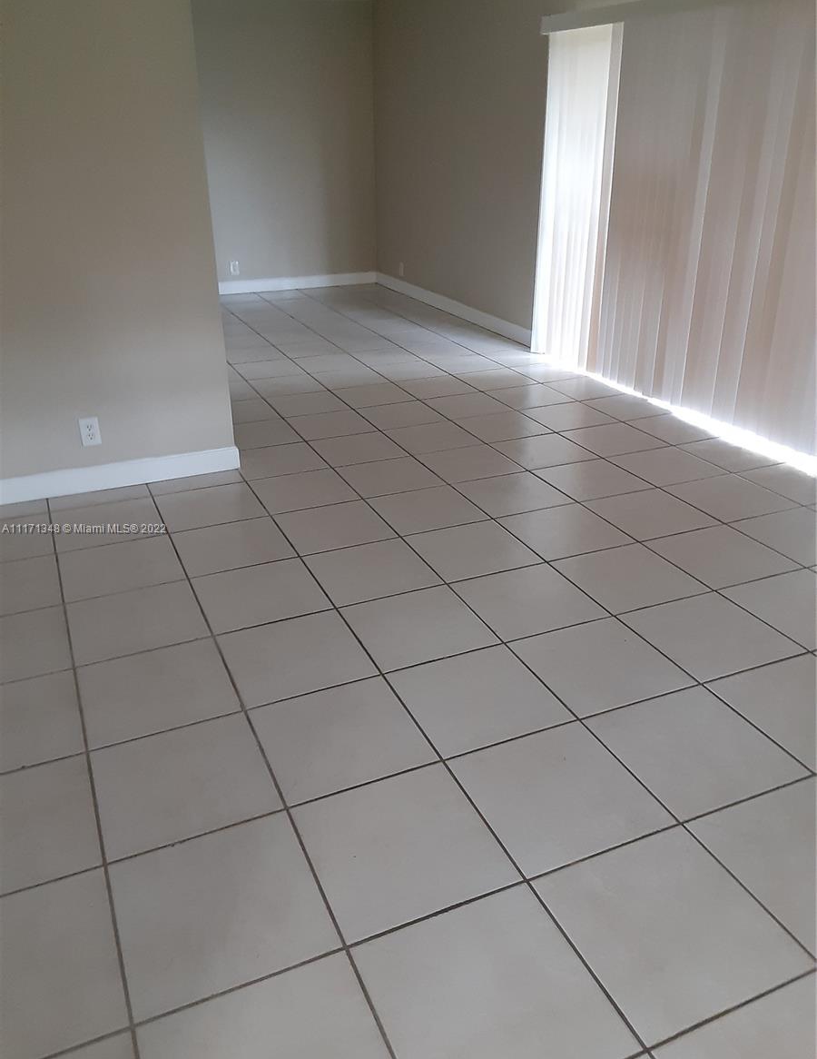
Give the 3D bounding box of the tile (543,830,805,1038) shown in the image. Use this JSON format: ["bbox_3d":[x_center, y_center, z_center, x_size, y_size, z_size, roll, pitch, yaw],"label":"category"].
[{"bbox_3d":[0.520,0.791,1.709,0.402,0.010,0.402,-11,28,-21],"label":"tile"}]

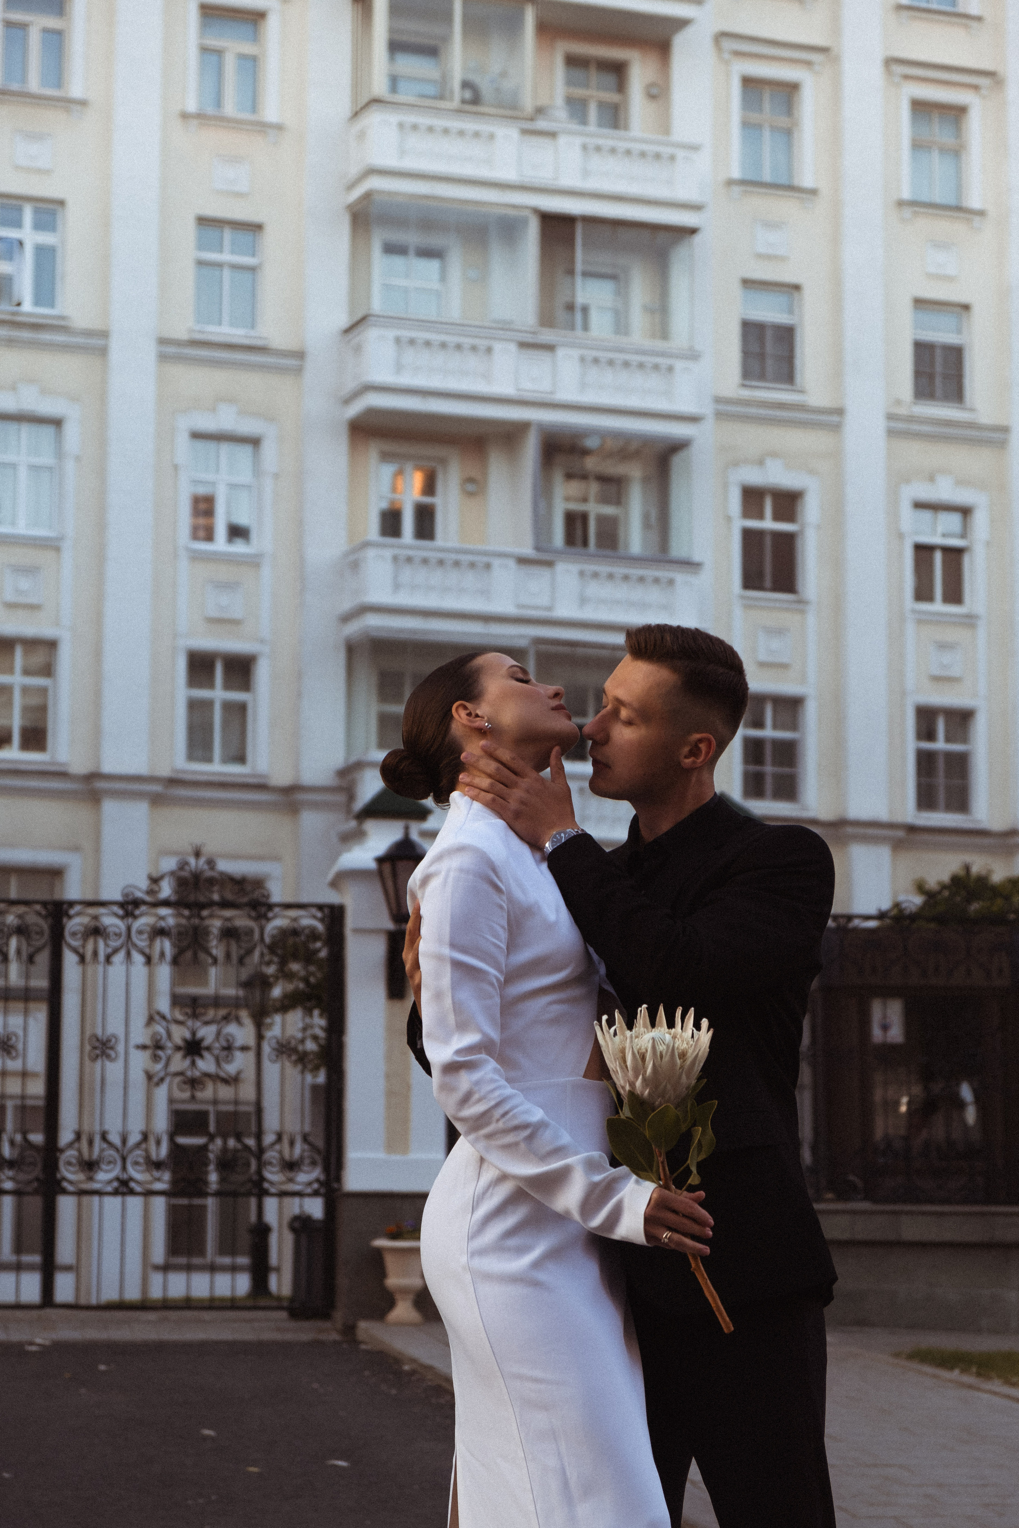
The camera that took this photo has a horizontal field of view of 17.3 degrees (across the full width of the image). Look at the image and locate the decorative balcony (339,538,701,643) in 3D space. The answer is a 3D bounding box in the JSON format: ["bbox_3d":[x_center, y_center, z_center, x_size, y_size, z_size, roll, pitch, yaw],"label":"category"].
[{"bbox_3d":[0.179,-2.371,49.694,5.360,1.350,1.100,3,-8,-22],"label":"decorative balcony"}]

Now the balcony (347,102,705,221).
[{"bbox_3d":[0.233,-8.843,50.474,5.360,1.350,1.100,3,-8,-22],"label":"balcony"}]

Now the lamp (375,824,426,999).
[{"bbox_3d":[-0.704,0.994,22.600,0.420,1.170,0.560,1,-7,-9],"label":"lamp"}]

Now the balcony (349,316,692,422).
[{"bbox_3d":[0.206,-5.654,50.074,5.360,1.350,1.100,3,-8,-22],"label":"balcony"}]

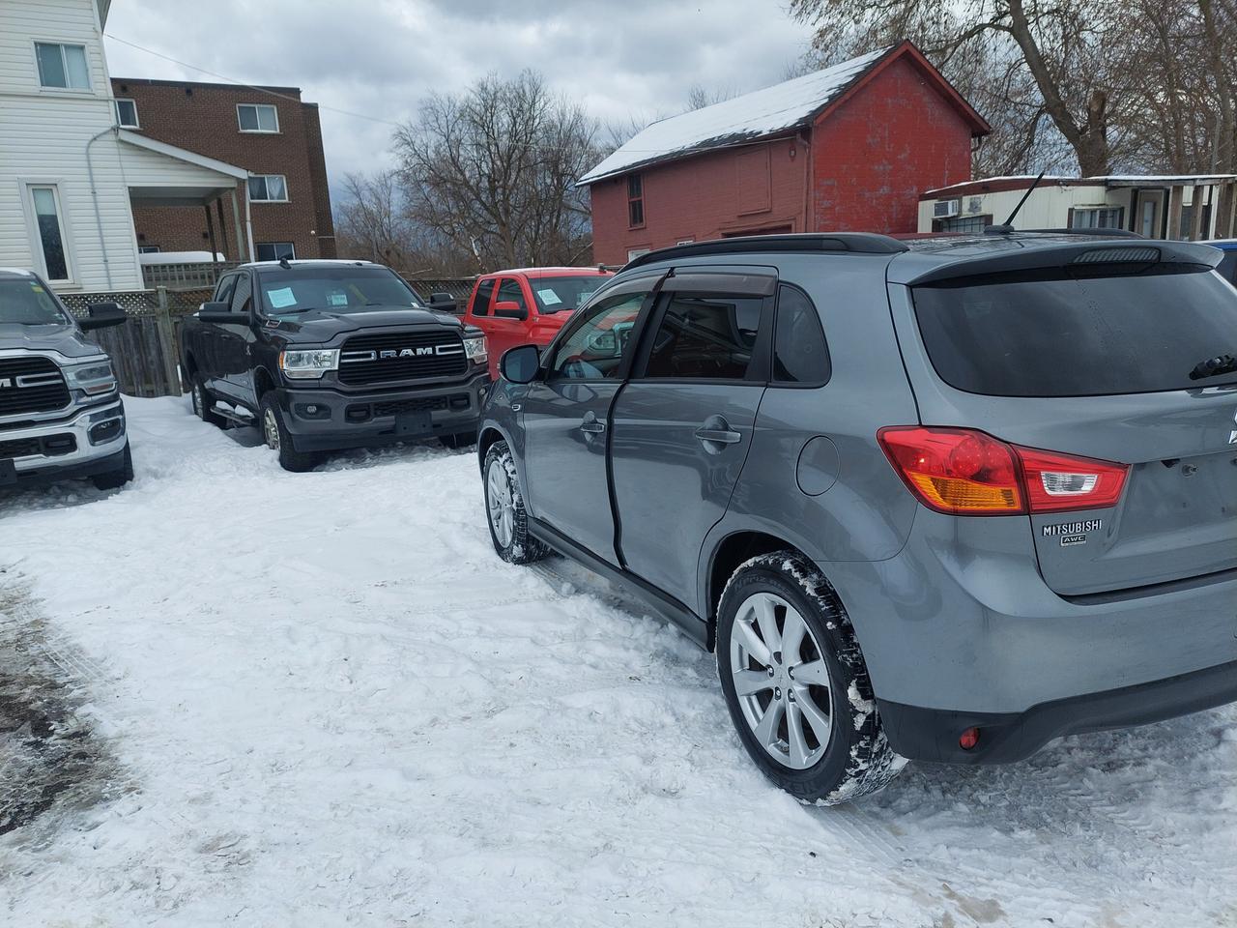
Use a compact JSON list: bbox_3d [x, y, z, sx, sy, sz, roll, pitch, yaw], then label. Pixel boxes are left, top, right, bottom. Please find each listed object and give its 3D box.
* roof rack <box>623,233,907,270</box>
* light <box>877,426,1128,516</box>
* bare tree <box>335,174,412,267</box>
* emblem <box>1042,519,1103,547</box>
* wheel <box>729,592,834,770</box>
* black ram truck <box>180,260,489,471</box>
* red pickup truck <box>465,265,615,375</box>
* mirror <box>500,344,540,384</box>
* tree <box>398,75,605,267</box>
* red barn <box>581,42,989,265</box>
[{"bbox_3d":[0.375,-0.719,2.970,0.070,0.120,1.760,-6,10,-24],"label":"roof rack"},{"bbox_3d":[0.867,0.004,1.931,0.470,0.180,0.310,-6,10,-24],"label":"light"},{"bbox_3d":[-11.438,-10.174,41.750,4.460,7.670,4.270,-6,12,-14],"label":"bare tree"},{"bbox_3d":[0.984,0.152,1.852,0.183,0.055,0.012,-6,10,-24],"label":"emblem"},{"bbox_3d":[0.523,0.596,2.443,0.180,0.485,0.485,-6,10,-24],"label":"wheel"},{"bbox_3d":[-3.615,-1.283,9.981,2.150,1.990,6.000,-10,14,-33],"label":"black ram truck"},{"bbox_3d":[-0.946,-1.713,11.884,2.070,1.910,5.850,-10,13,-30],"label":"red pickup truck"},{"bbox_3d":[-0.462,-0.466,4.019,0.210,0.185,0.140,-6,10,-24],"label":"mirror"},{"bbox_3d":[-4.972,-11.487,38.083,9.010,11.060,8.100,-4,11,-6],"label":"tree"},{"bbox_3d":[3.944,-7.054,24.235,5.850,6.480,10.480,-9,13,-29],"label":"red barn"}]

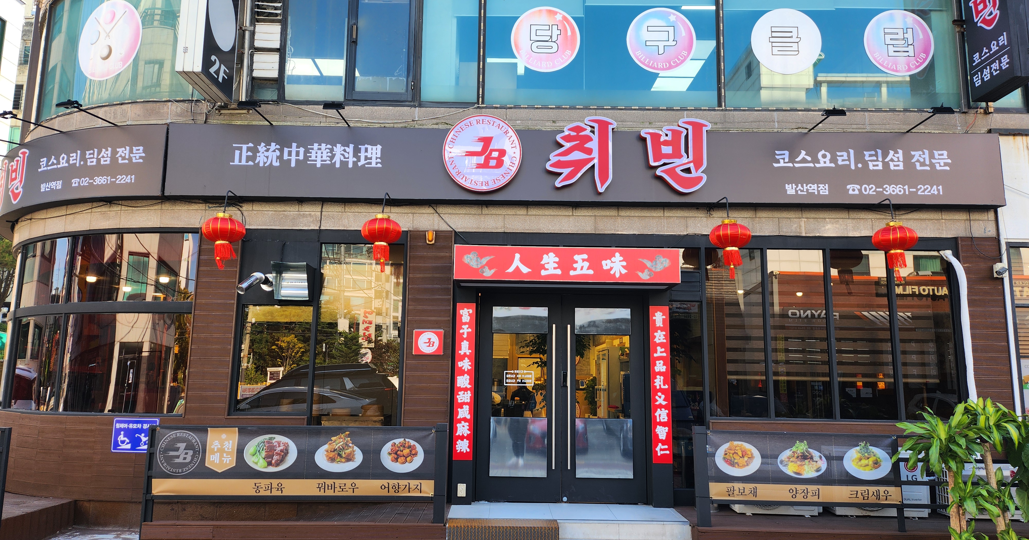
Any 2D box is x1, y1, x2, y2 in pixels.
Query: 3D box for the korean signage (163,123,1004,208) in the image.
[{"bbox_3d":[0.735,-1.123,7.802,9.019,0.795,0.200,0,-9,0],"label":"korean signage"}]

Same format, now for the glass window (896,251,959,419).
[{"bbox_3d":[4.420,0.687,7.662,0.593,1.817,0.080,0,-9,0],"label":"glass window"}]

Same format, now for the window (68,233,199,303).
[{"bbox_3d":[-4.250,-0.024,7.883,1.609,0.756,0.150,-1,-8,13],"label":"window"}]

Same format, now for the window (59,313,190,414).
[{"bbox_3d":[-4.264,1.007,7.743,1.609,1.071,0.150,-1,-8,13],"label":"window"}]

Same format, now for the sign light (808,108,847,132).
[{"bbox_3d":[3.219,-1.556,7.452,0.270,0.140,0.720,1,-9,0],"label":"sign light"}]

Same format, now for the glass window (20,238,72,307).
[{"bbox_3d":[-5.524,0.038,8.367,1.080,0.790,0.100,-5,-10,31],"label":"glass window"}]

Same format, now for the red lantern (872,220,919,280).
[{"bbox_3d":[3.849,-0.193,7.180,0.410,0.610,0.410,1,-9,0],"label":"red lantern"}]

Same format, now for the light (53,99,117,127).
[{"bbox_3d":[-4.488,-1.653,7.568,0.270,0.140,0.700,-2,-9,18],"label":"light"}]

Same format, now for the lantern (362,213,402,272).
[{"bbox_3d":[-1.352,-0.281,7.275,0.411,0.610,0.411,0,-9,0],"label":"lantern"}]

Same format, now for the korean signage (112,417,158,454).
[{"bbox_3d":[-3.993,1.742,7.500,0.505,0.360,0.025,0,-9,7],"label":"korean signage"}]

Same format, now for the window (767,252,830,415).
[{"bbox_3d":[3.063,0.671,7.673,0.612,1.823,0.080,0,-9,0],"label":"window"}]

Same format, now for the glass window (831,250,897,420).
[{"bbox_3d":[3.750,0.677,7.668,0.616,1.825,0.080,0,-9,0],"label":"glass window"}]

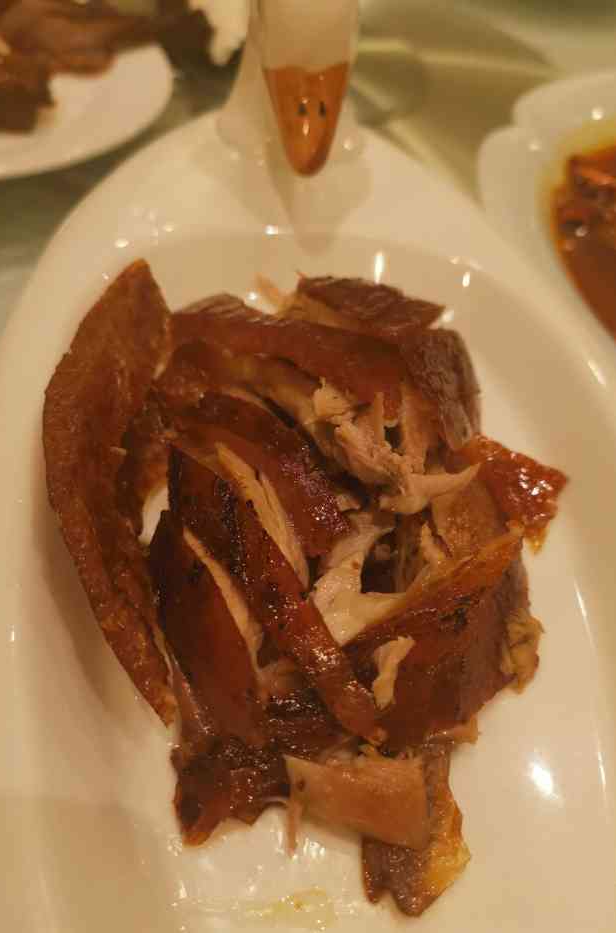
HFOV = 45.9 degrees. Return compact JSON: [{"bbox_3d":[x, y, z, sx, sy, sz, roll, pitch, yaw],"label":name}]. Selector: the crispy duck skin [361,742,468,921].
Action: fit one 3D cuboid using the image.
[{"bbox_3d":[0.032,0.104,0.212,0.032,0.012,0.049,0,55,0],"label":"crispy duck skin"}]

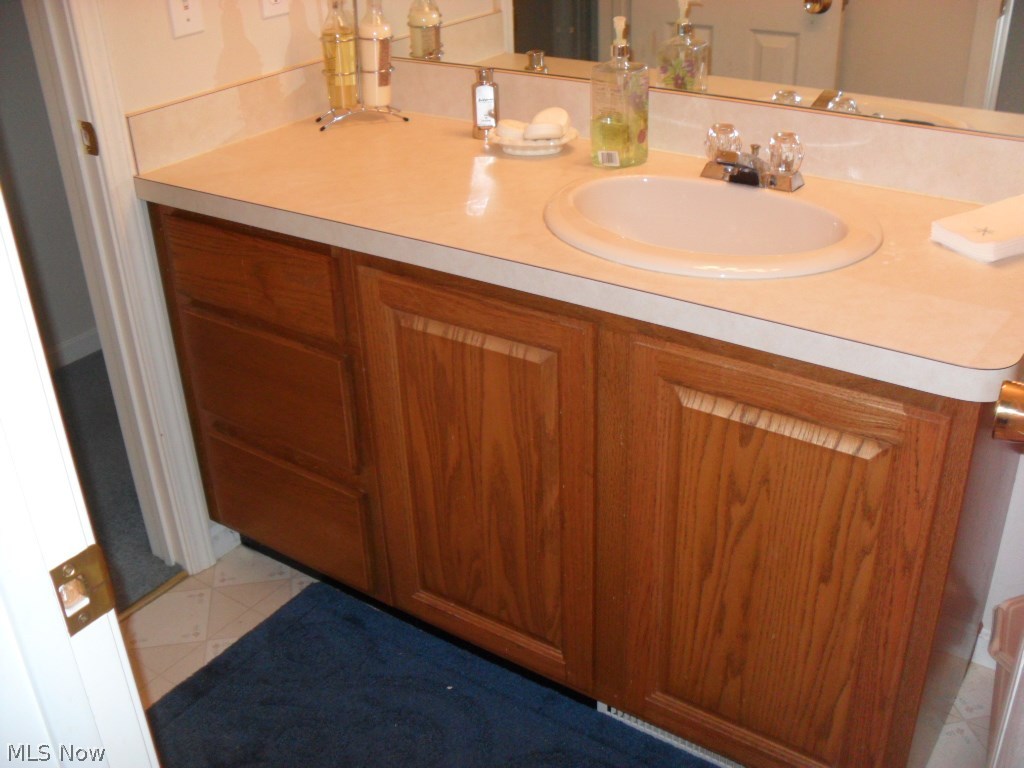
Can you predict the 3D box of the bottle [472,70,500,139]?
[{"bbox_3d":[-0.047,-0.503,1.854,0.045,0.121,0.043,-1,29,1],"label":"bottle"}]

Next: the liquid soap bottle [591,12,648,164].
[{"bbox_3d":[0.174,-0.470,1.672,0.065,0.230,0.063,17,34,30],"label":"liquid soap bottle"}]

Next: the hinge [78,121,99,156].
[{"bbox_3d":[-0.687,-0.401,1.681,0.036,0.057,0.006,17,34,30],"label":"hinge"}]

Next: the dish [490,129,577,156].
[{"bbox_3d":[0.042,-0.430,1.811,0.148,0.032,0.130,1,29,4],"label":"dish"}]

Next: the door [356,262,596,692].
[{"bbox_3d":[-0.049,0.157,1.621,0.412,0.660,0.020,17,34,30],"label":"door"}]

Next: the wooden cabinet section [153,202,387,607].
[{"bbox_3d":[-0.281,-0.074,2.019,0.474,0.690,0.530,17,34,30],"label":"wooden cabinet section"}]

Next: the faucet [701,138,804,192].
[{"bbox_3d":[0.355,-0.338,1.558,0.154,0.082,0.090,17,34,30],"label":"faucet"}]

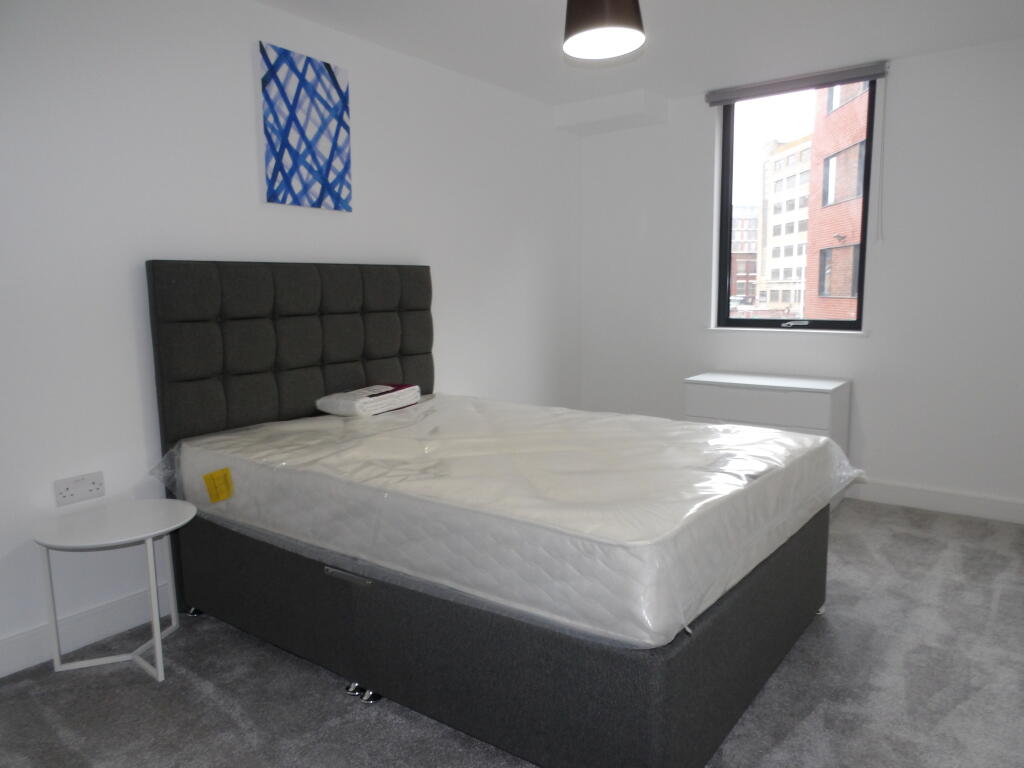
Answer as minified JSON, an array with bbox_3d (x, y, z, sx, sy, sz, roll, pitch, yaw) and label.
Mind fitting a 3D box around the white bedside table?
[{"bbox_3d":[-1.217,0.654,2.239,0.453,0.465,0.453,5,9,37],"label":"white bedside table"}]

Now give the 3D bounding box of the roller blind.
[{"bbox_3d":[1.494,-1.597,3.799,0.932,0.078,0.065,5,9,37],"label":"roller blind"}]

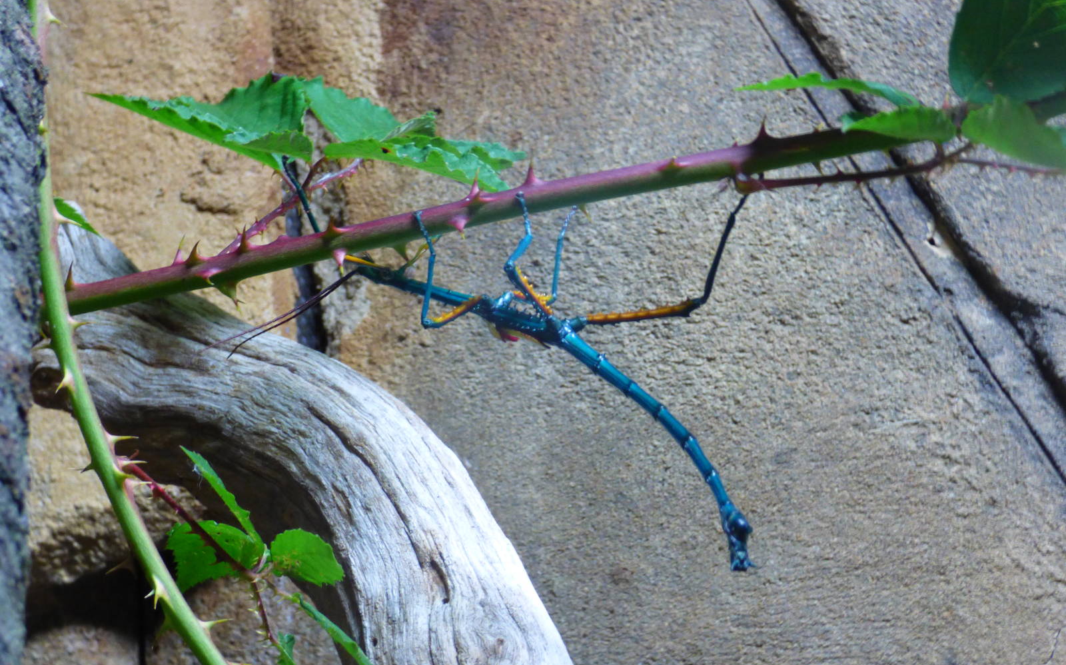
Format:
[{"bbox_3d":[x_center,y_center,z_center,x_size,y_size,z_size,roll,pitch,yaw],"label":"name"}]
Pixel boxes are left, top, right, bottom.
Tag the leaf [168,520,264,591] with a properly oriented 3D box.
[{"bbox_3d":[-0.084,0.059,0.855,0.026,0.018,0.012,0,0,0],"label":"leaf"}]

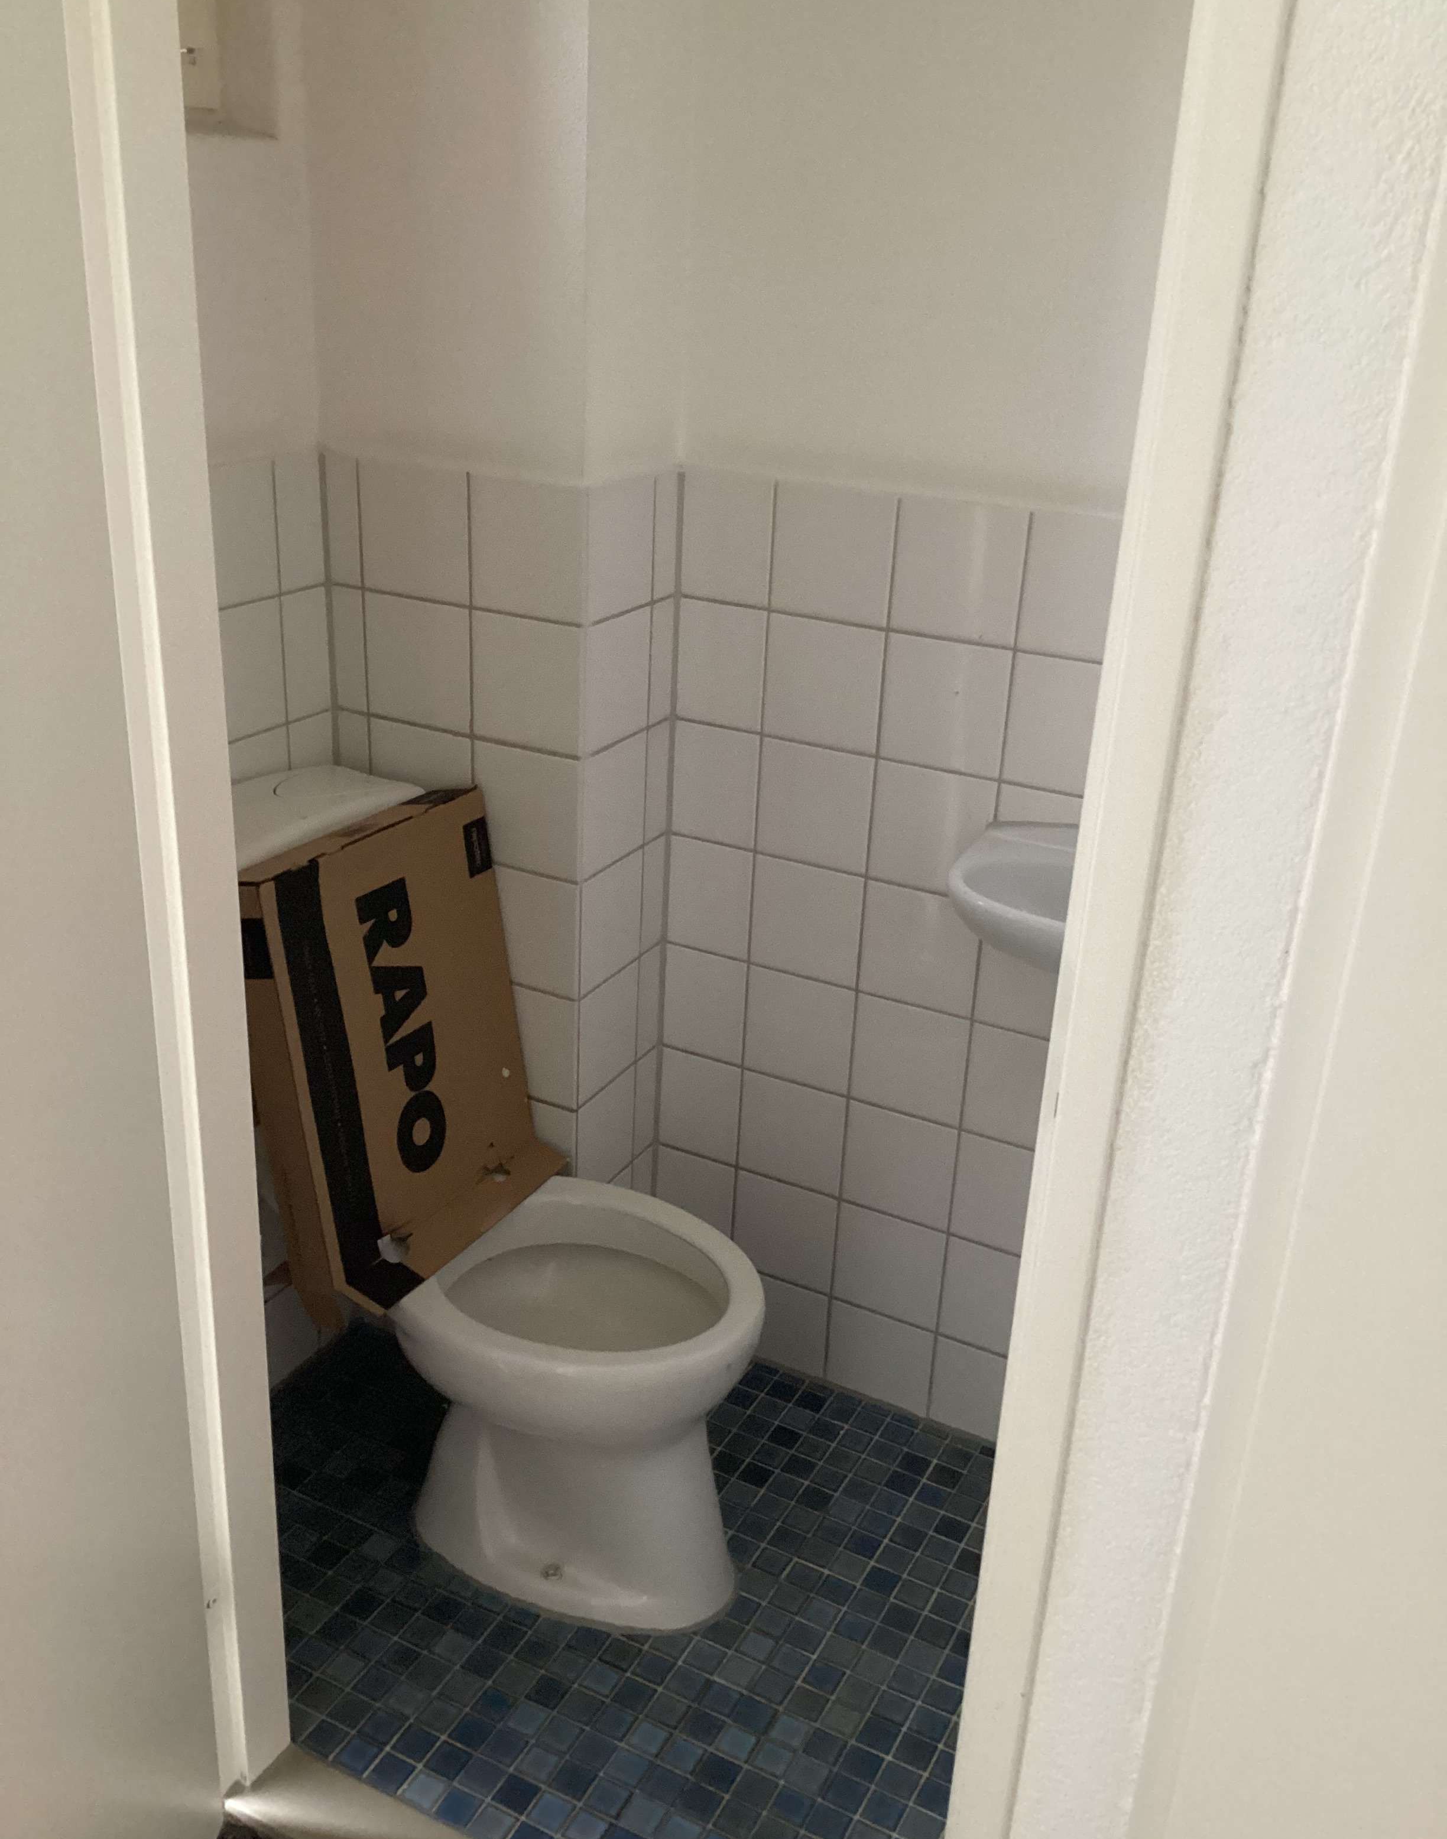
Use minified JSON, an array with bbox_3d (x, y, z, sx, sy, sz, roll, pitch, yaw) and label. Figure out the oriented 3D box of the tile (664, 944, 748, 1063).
[{"bbox_3d":[-0.022,0.112,2.266,0.117,0.148,0.010,14,25,24],"label":"tile"}]

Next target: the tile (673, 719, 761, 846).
[{"bbox_3d":[-0.009,-0.168,2.150,0.119,0.149,0.009,14,26,24],"label":"tile"}]

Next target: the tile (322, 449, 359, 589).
[{"bbox_3d":[-0.440,-0.467,2.023,0.047,0.151,0.010,14,25,24],"label":"tile"}]

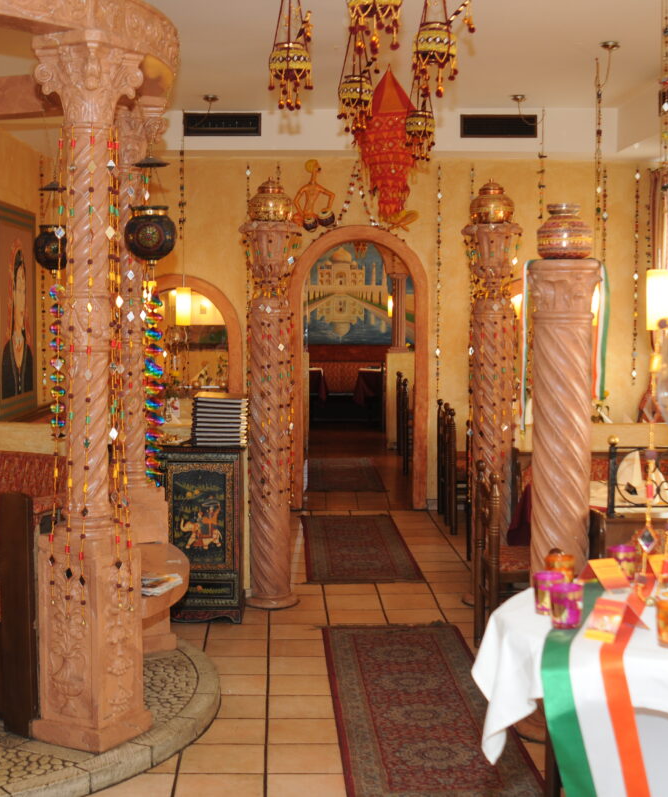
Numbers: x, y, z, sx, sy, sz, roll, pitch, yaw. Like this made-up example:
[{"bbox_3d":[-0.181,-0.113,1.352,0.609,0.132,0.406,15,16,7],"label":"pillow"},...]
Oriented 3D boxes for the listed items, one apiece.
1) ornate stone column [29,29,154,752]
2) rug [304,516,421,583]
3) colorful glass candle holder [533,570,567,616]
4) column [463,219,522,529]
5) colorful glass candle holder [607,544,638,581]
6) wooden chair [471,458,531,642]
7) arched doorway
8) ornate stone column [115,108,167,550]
[{"bbox_3d":[-0.886,-0.009,4.344,0.300,2.515,0.300,2,5,25],"label":"ornate stone column"},{"bbox_3d":[0.149,1.017,8.404,0.710,0.010,2.410,0,4,-3],"label":"rug"},{"bbox_3d":[0.386,0.349,2.147,0.054,0.068,0.054,0,4,-3],"label":"colorful glass candle holder"},{"bbox_3d":[0.893,0.087,6.680,0.340,2.120,0.340,1,5,8],"label":"column"},{"bbox_3d":[0.578,0.331,2.402,0.054,0.068,0.054,0,4,-3],"label":"colorful glass candle holder"},{"bbox_3d":[0.915,0.771,5.597,0.460,0.906,0.470,0,4,-3],"label":"wooden chair"},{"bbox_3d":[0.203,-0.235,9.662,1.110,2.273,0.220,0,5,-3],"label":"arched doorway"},{"bbox_3d":[-0.921,-0.095,5.464,0.300,2.505,0.300,-3,6,-32],"label":"ornate stone column"}]

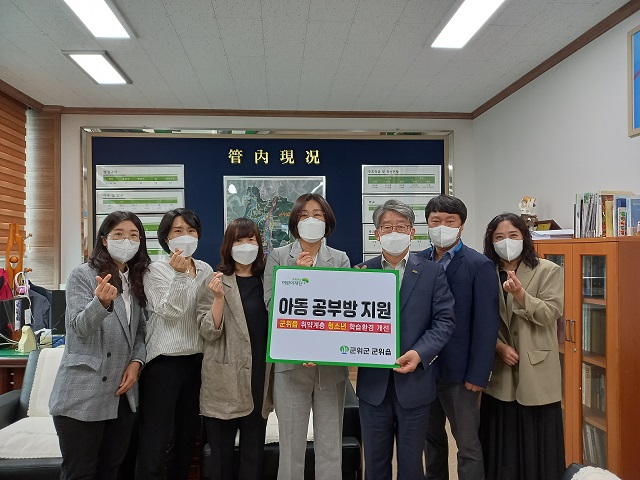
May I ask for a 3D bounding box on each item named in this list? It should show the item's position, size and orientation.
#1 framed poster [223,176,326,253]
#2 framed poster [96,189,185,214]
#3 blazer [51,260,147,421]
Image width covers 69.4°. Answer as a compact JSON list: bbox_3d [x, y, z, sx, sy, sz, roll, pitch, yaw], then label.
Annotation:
[{"bbox_3d":[-0.480,-0.093,5.015,1.104,1.190,0.030,0,-1,-5],"label":"framed poster"},{"bbox_3d":[-1.902,-0.401,4.902,0.904,0.252,0.025,-1,-1,-5],"label":"framed poster"},{"bbox_3d":[-1.025,0.472,2.130,0.450,0.730,0.340,0,-1,-28],"label":"blazer"}]

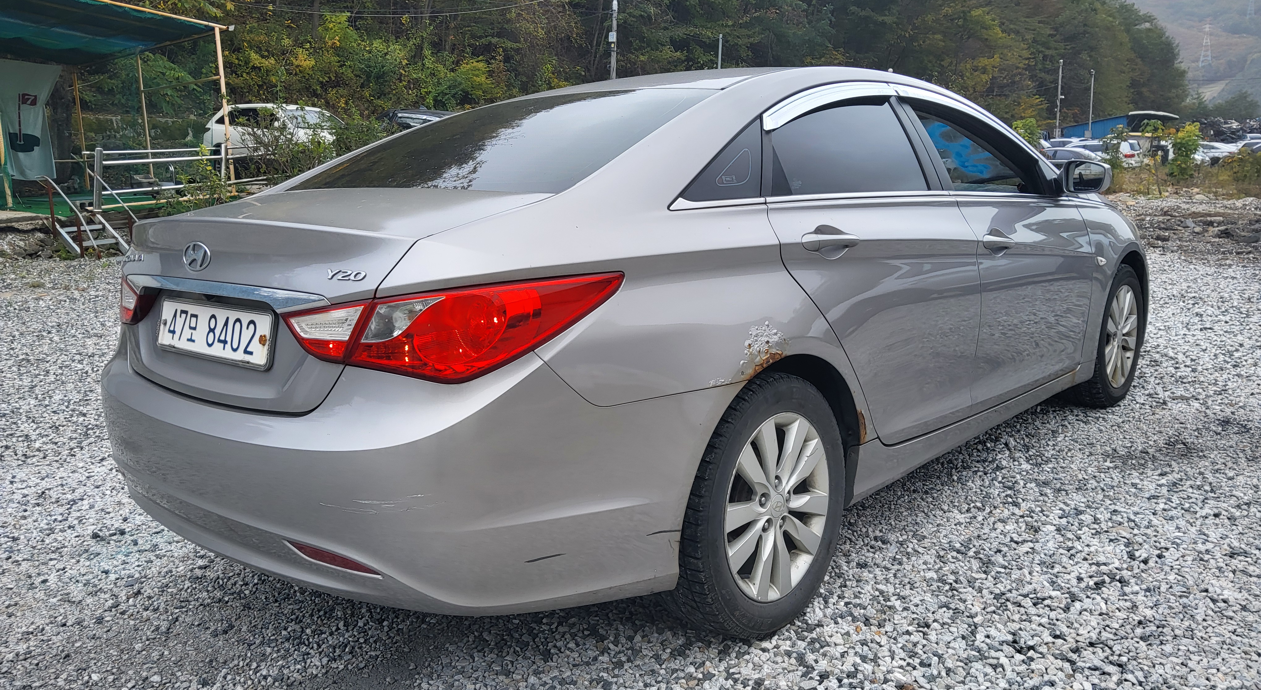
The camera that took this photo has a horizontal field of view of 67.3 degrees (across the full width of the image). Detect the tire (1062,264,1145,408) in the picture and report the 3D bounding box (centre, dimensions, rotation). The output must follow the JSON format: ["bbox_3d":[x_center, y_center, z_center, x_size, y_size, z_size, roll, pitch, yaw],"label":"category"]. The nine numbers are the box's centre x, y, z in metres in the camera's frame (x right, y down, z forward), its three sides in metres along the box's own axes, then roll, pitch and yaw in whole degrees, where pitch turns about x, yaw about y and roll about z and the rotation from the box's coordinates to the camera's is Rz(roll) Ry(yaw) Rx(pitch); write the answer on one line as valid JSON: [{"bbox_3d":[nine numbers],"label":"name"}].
[{"bbox_3d":[2.159,-0.053,4.371,0.220,0.650,0.655,8,14,42],"label":"tire"}]

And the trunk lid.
[{"bbox_3d":[-0.762,-0.143,2.284,1.310,0.450,0.600,8,14,42],"label":"trunk lid"}]

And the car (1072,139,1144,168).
[{"bbox_3d":[21.153,-8.574,43.500,1.830,1.680,4.600,-8,12,-31],"label":"car"}]

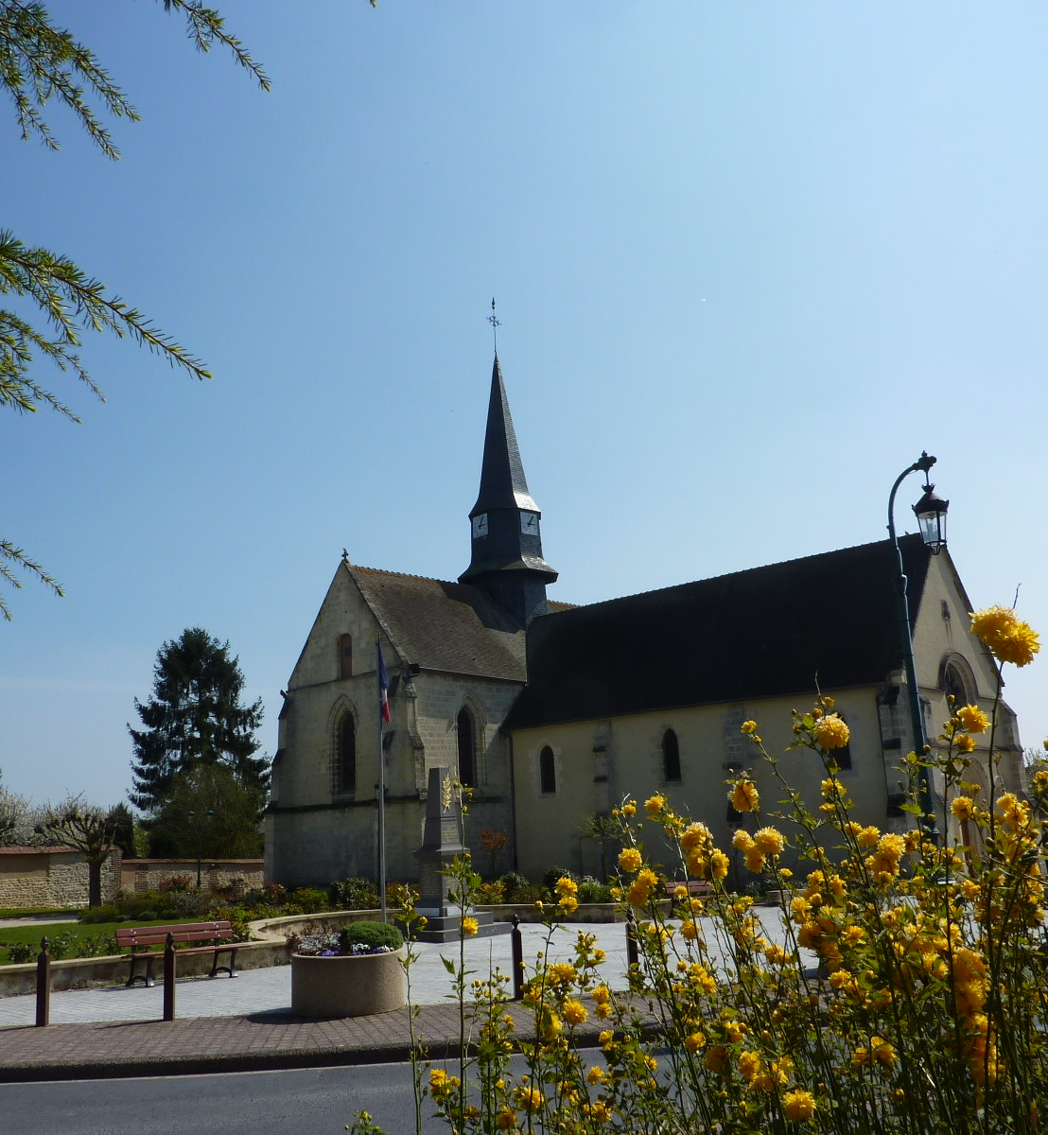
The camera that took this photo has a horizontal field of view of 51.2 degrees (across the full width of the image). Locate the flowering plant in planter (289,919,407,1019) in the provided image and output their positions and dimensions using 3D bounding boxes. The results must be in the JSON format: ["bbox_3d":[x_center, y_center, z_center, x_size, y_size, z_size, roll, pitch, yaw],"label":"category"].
[{"bbox_3d":[-2.222,4.992,13.741,1.500,1.020,1.500,-3,-13,0],"label":"flowering plant in planter"}]

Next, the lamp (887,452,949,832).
[{"bbox_3d":[5.387,1.852,14.202,0.500,6.859,1.280,2,-14,-16],"label":"lamp"}]

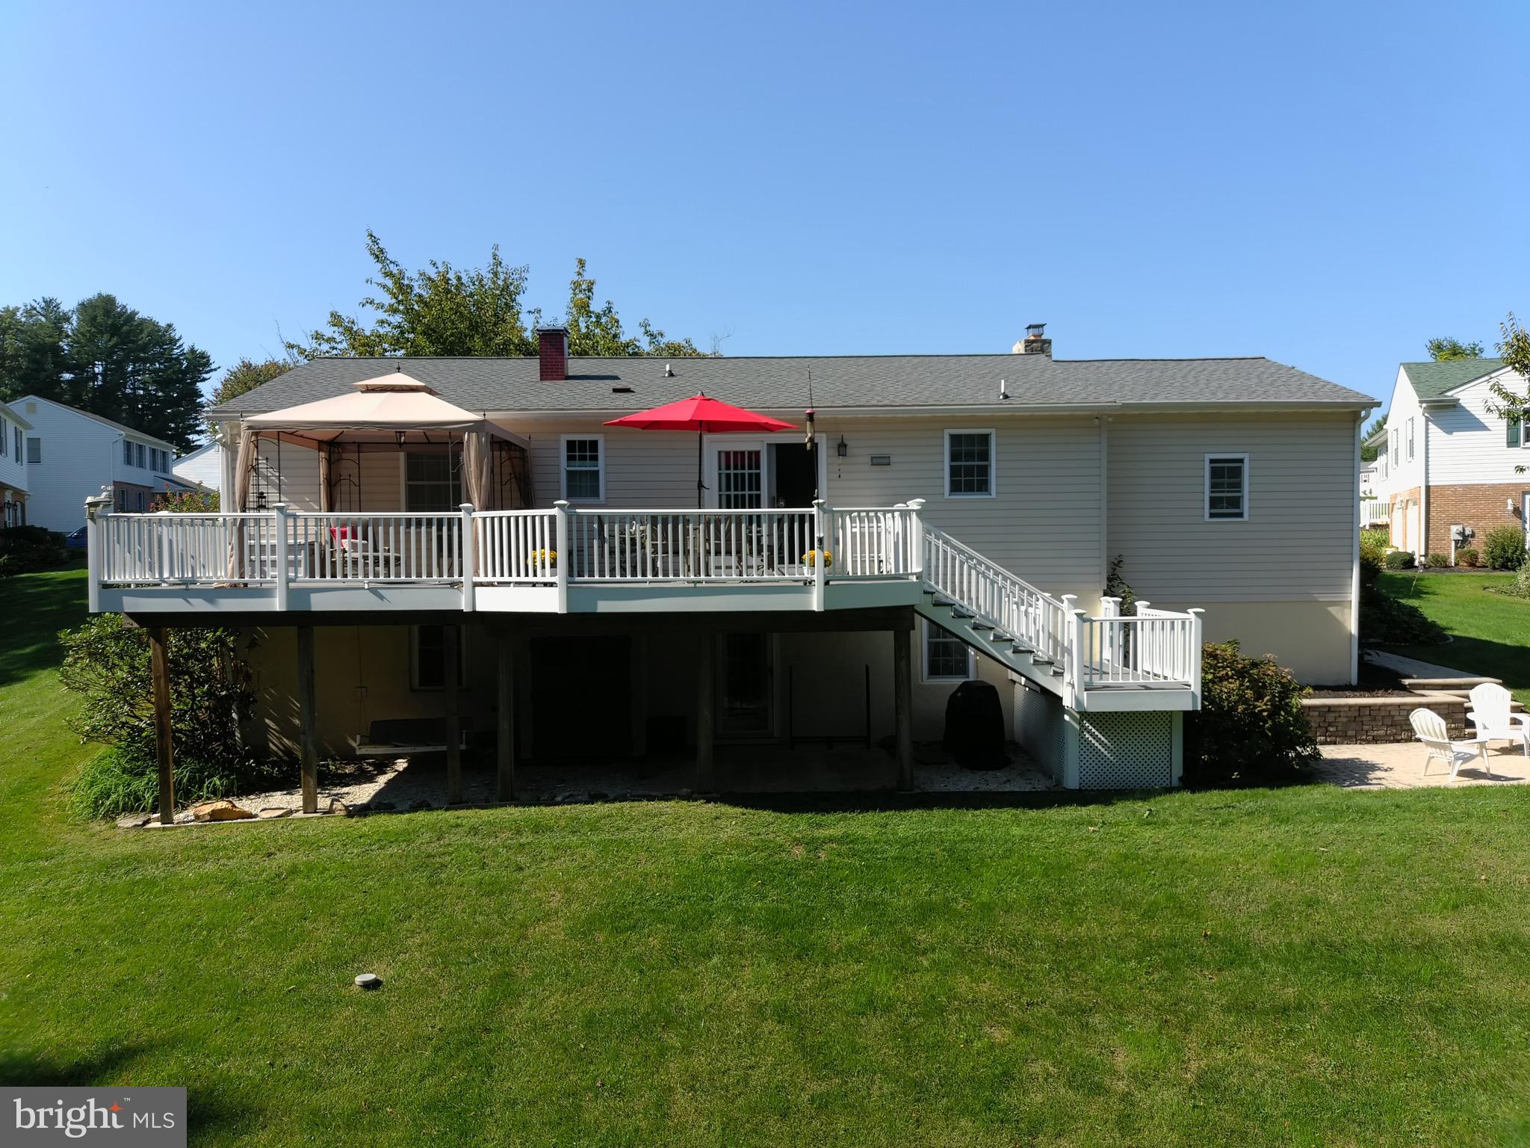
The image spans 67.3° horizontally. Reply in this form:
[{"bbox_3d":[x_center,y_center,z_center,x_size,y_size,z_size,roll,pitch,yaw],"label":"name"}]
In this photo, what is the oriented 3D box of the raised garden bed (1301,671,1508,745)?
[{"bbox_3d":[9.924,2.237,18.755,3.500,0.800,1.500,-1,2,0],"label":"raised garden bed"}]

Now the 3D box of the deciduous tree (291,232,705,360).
[{"bbox_3d":[-7.582,-4.924,32.830,11.600,9.600,10.300,-1,2,0],"label":"deciduous tree"}]

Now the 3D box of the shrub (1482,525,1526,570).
[{"bbox_3d":[22.693,-0.821,35.204,1.300,1.320,1.250,-1,2,0],"label":"shrub"}]

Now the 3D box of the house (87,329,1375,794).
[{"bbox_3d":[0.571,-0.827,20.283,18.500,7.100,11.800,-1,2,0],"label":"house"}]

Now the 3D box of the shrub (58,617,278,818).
[{"bbox_3d":[-8.431,1.836,16.280,2.900,2.450,2.600,-1,2,0],"label":"shrub"}]

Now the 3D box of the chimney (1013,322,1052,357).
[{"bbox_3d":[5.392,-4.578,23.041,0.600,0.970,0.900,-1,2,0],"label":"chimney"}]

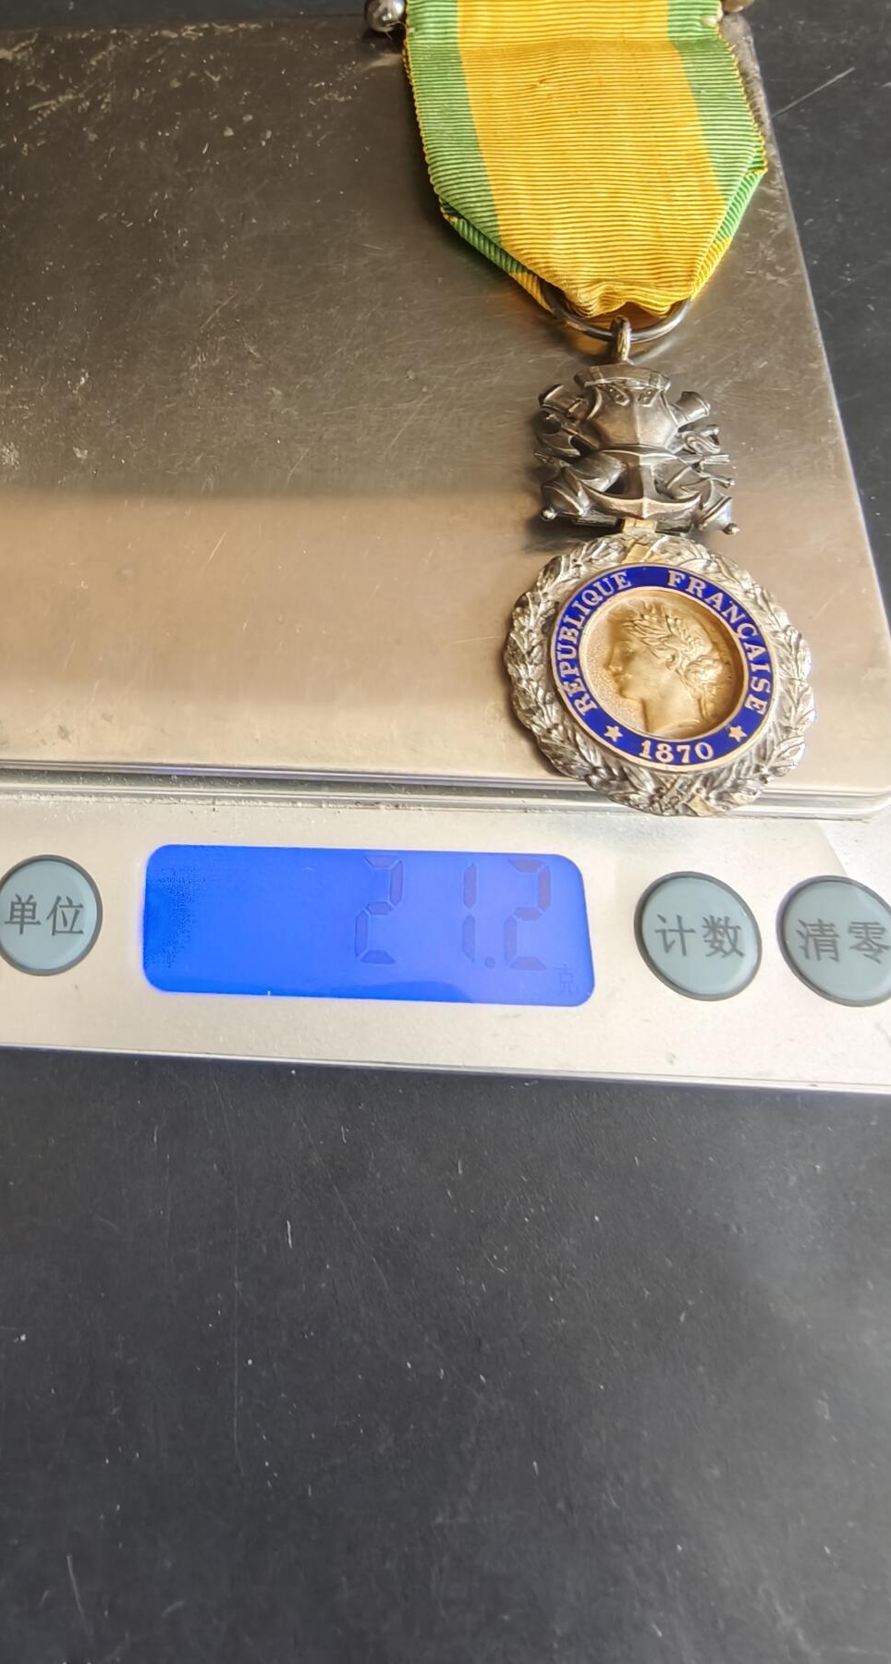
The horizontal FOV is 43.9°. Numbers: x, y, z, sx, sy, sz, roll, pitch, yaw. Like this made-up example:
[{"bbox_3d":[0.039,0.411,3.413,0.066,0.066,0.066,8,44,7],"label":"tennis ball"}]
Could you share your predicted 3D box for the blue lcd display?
[{"bbox_3d":[-0.007,0.009,0.103,0.041,0.002,0.014,1,69,-1],"label":"blue lcd display"}]

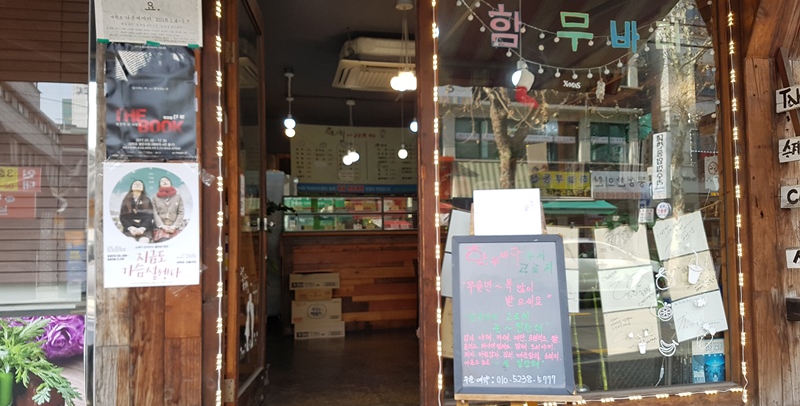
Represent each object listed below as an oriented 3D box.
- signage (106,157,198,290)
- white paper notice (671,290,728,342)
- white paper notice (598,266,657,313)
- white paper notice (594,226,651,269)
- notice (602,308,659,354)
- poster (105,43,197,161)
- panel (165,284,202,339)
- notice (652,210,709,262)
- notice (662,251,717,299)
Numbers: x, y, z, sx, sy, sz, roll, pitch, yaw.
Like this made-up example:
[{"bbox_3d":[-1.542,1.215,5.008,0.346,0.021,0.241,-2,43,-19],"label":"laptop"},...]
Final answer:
[{"bbox_3d":[-1.064,0.093,2.582,0.383,0.529,0.010,-1,-3,-12],"label":"signage"},{"bbox_3d":[1.608,0.609,3.223,0.300,0.212,0.008,-12,0,-12],"label":"white paper notice"},{"bbox_3d":[1.191,0.450,3.143,0.300,0.212,0.008,-5,-1,-12],"label":"white paper notice"},{"bbox_3d":[1.167,0.231,3.141,0.297,0.210,0.010,-5,-2,-12],"label":"white paper notice"},{"bbox_3d":[1.211,0.672,3.138,0.300,0.212,0.008,-4,-1,-12],"label":"notice"},{"bbox_3d":[-1.077,-0.438,2.613,0.371,0.514,0.008,0,-2,-12],"label":"poster"},{"bbox_3d":[-0.941,0.469,2.617,0.152,0.232,0.025,0,-2,-12],"label":"panel"},{"bbox_3d":[1.505,0.178,3.217,0.297,0.210,0.010,-12,0,-12],"label":"notice"},{"bbox_3d":[1.560,0.392,3.218,0.297,0.210,0.010,-11,0,-12],"label":"notice"}]

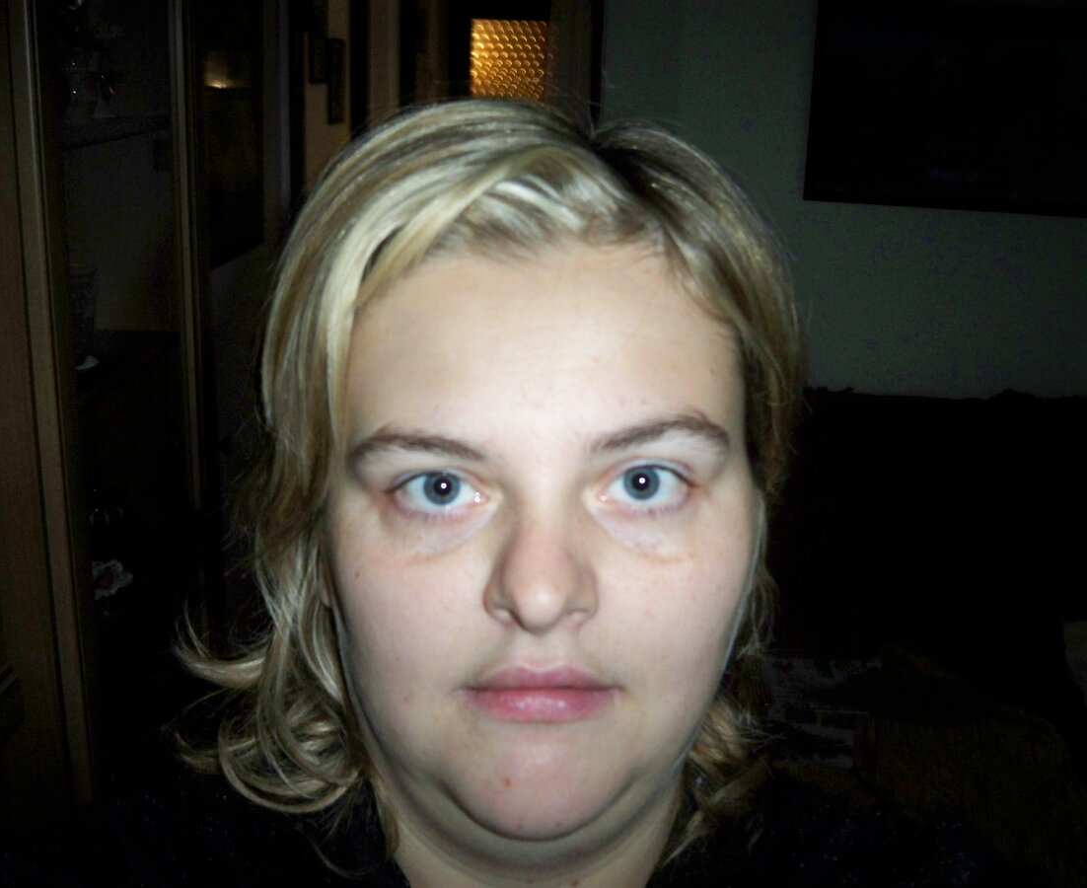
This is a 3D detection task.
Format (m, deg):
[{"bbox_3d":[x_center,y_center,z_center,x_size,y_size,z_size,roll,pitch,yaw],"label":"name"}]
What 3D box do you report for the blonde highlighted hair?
[{"bbox_3d":[-0.020,0.013,0.497,0.232,0.270,0.205,1,6,0],"label":"blonde highlighted hair"}]

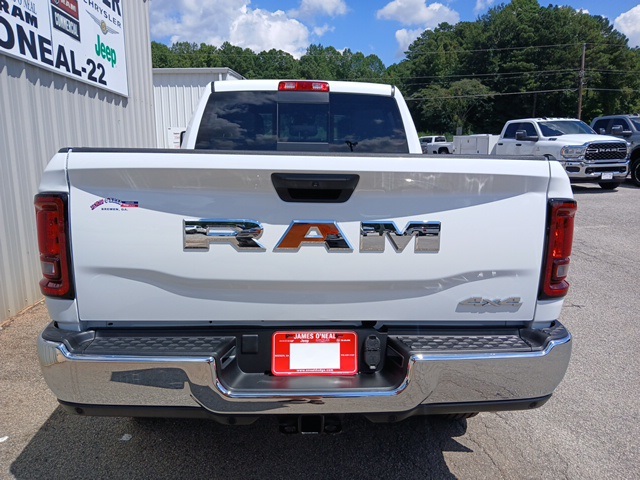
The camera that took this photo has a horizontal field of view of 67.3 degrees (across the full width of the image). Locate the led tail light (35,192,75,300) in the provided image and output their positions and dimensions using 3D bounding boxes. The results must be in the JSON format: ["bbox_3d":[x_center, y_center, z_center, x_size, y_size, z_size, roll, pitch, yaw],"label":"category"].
[{"bbox_3d":[-0.896,0.012,1.698,0.150,0.375,0.140,0,9,-2],"label":"led tail light"}]

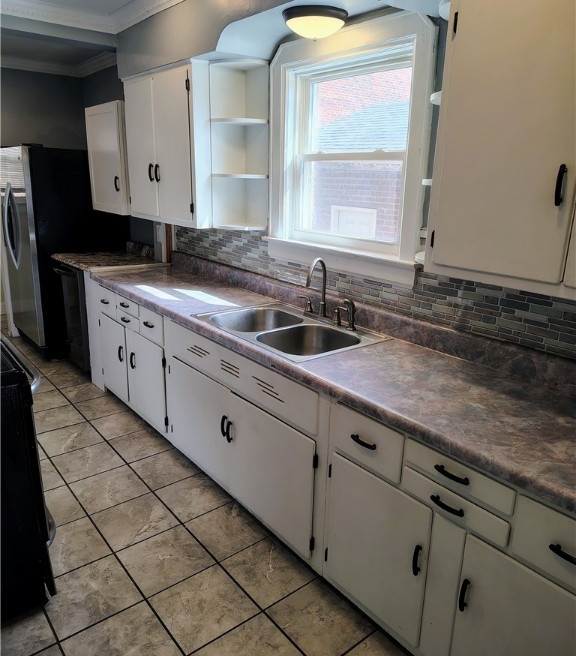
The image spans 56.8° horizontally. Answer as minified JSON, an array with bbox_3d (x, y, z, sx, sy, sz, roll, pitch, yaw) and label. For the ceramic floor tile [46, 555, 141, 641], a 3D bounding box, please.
[{"bbox_3d":[-0.746,1.001,2.006,0.304,0.010,0.304,-12,21,-37],"label":"ceramic floor tile"}]

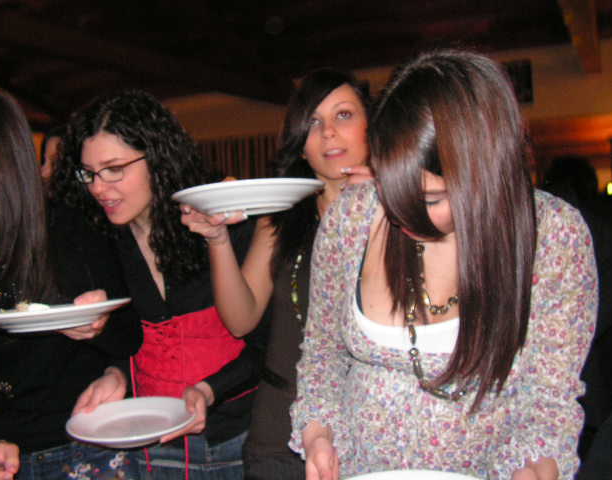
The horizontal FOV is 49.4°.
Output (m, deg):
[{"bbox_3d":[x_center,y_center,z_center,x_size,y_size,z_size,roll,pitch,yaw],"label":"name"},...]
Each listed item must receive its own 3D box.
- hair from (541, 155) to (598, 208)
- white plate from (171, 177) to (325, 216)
[{"bbox_3d":[1.033,-0.225,2.600,0.200,0.230,0.220,0,2,6],"label":"hair"},{"bbox_3d":[-0.099,-0.072,1.159,0.267,0.031,0.267,-5,-3,0],"label":"white plate"}]

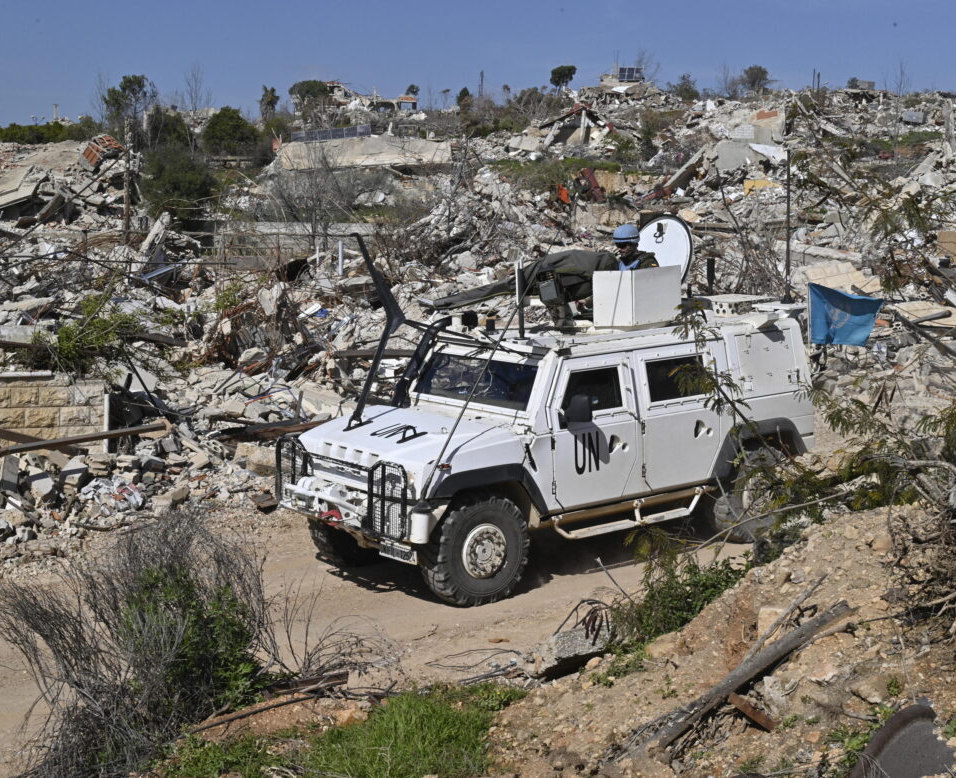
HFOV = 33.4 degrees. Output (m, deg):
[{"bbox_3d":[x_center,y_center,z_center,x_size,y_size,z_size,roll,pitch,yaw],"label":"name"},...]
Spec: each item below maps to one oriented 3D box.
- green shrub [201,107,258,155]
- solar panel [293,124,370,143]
[{"bbox_3d":[-14.253,-14.860,92.000,3.238,2.949,3.076,-2,9,-8],"label":"green shrub"},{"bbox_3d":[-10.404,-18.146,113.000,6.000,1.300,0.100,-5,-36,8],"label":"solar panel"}]

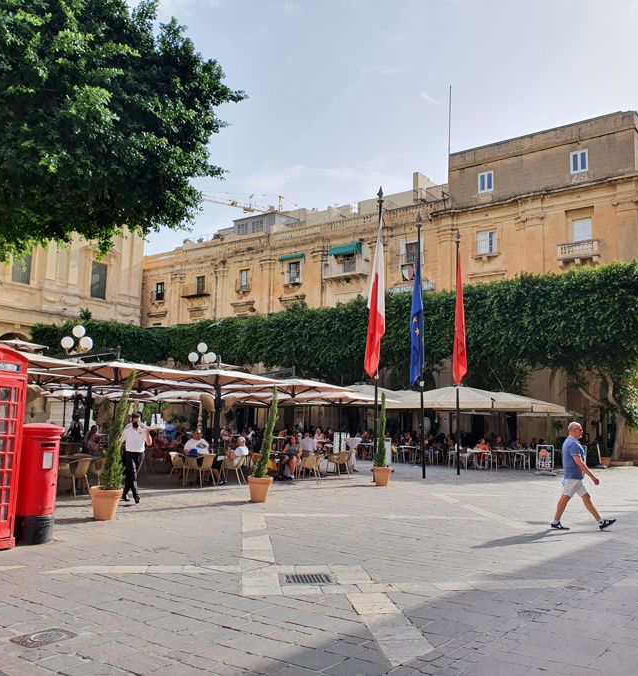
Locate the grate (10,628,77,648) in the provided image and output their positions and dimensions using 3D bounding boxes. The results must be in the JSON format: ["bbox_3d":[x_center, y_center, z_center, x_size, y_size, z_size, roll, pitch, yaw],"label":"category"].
[{"bbox_3d":[-2.038,2.237,5.027,0.283,0.030,0.386,-3,-9,33],"label":"grate"}]

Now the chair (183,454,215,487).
[{"bbox_3d":[-3.064,3.482,17.768,0.580,0.790,0.600,8,-10,-42],"label":"chair"}]

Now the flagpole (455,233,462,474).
[{"bbox_3d":[5.407,0.462,26.254,0.180,9.549,0.180,1,-8,0],"label":"flagpole"}]

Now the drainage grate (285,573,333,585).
[{"bbox_3d":[-0.101,2.554,7.145,0.470,0.040,0.470,2,-8,-7],"label":"drainage grate"}]

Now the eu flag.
[{"bbox_3d":[3.325,-0.631,23.097,0.520,4.500,0.340,1,-8,6],"label":"eu flag"}]

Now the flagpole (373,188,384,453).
[{"bbox_3d":[1.840,-0.189,21.221,0.200,9.200,0.200,2,-8,0],"label":"flagpole"}]

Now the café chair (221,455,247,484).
[{"bbox_3d":[-2.362,3.626,18.728,0.610,0.790,0.580,-1,-8,14],"label":"café chair"}]

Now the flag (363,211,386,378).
[{"bbox_3d":[1.772,-1.414,22.019,0.658,5.562,0.400,1,-8,5],"label":"flag"}]

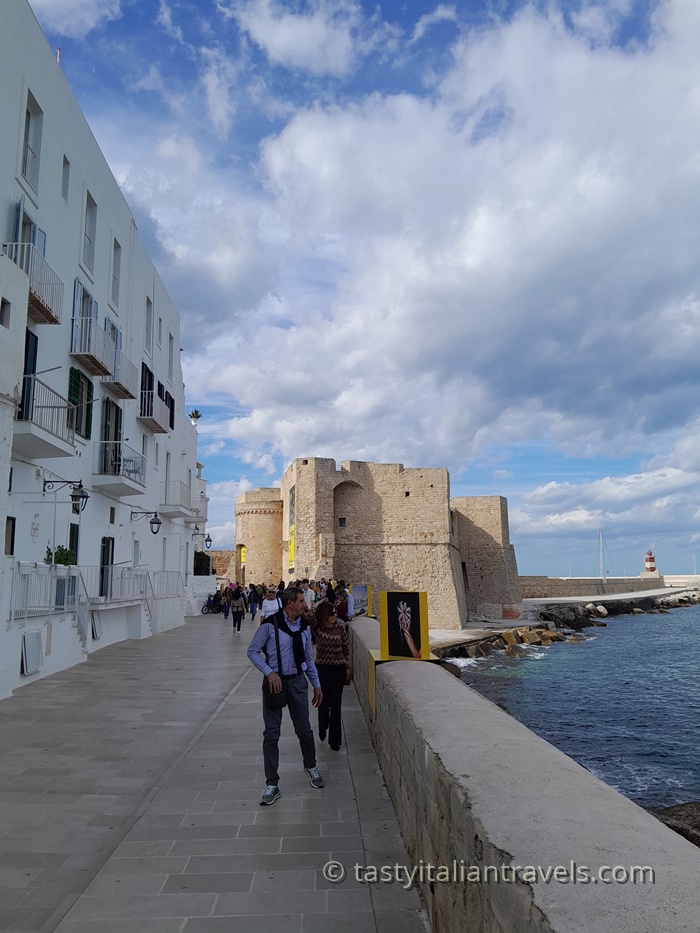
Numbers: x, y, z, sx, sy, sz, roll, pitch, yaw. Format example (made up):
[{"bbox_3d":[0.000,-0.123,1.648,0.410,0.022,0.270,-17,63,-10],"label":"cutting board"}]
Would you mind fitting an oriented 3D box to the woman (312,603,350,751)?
[{"bbox_3d":[-0.251,2.357,8.015,0.500,1.600,0.460,1,-9,-6],"label":"woman"}]

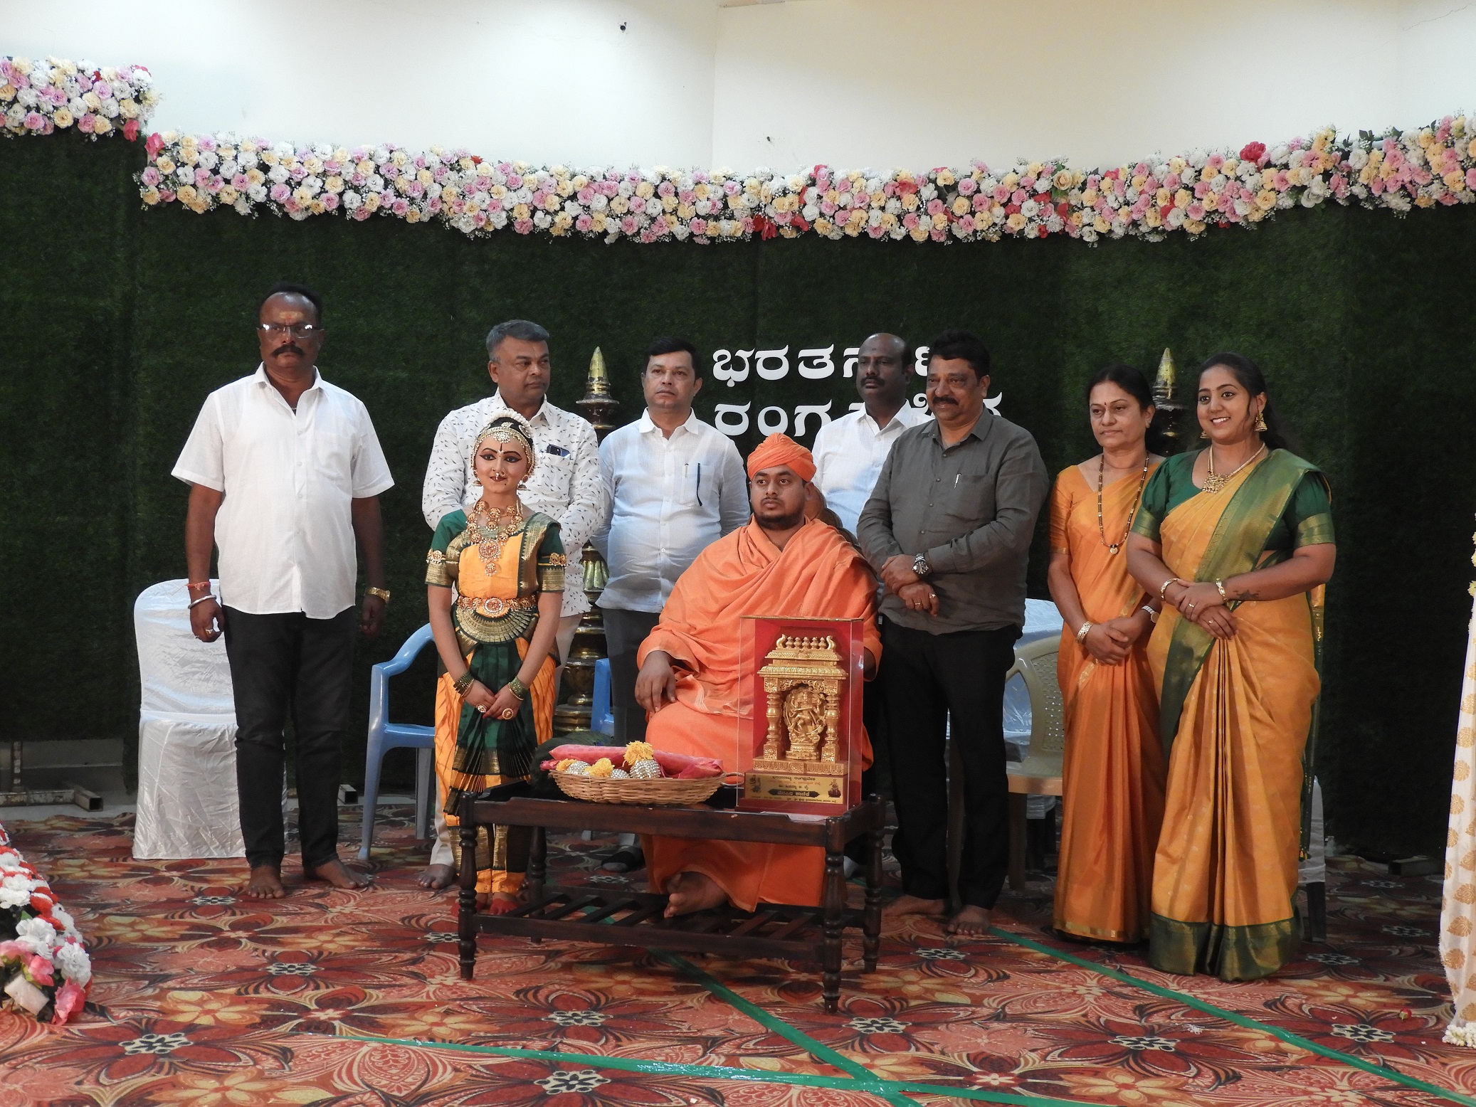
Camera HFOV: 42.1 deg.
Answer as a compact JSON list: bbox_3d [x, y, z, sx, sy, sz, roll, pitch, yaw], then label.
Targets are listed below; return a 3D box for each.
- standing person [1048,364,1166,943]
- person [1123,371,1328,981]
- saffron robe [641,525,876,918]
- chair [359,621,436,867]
[{"bbox_3d":[1.039,0.269,5.328,0.420,1.574,0.340,2,3,27],"label":"standing person"},{"bbox_3d":[1.280,0.279,4.993,0.510,1.589,0.400,2,3,29],"label":"person"},{"bbox_3d":[0.069,0.449,5.772,0.700,1.096,0.740,2,2,16],"label":"saffron robe"},{"bbox_3d":[-0.875,0.565,6.334,0.560,0.830,0.550,1,3,16],"label":"chair"}]

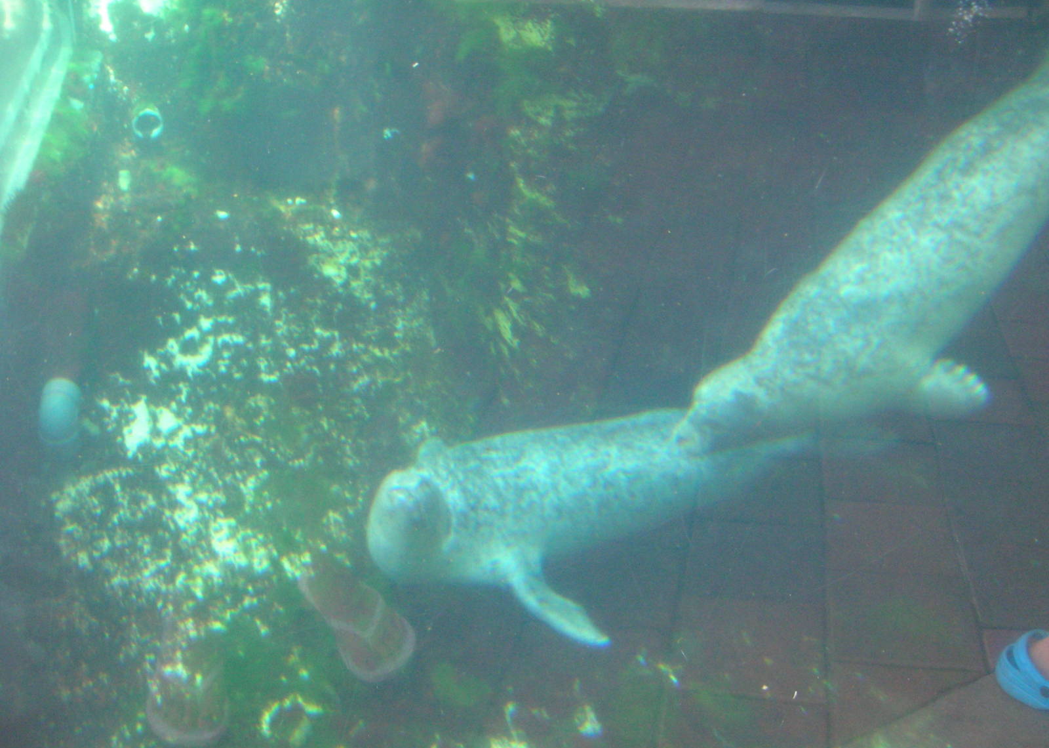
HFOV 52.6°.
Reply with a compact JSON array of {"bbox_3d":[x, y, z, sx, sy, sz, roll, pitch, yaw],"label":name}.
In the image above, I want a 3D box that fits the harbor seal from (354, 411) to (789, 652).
[{"bbox_3d":[0.270,0.377,3.100,1.500,0.410,0.520,-9,35,-24],"label":"harbor seal"}]

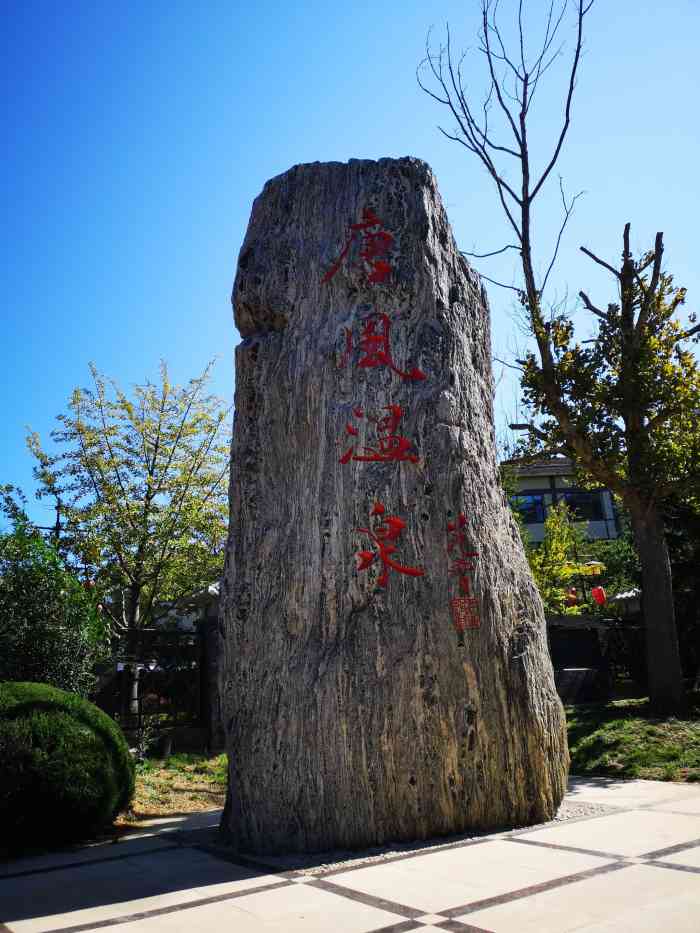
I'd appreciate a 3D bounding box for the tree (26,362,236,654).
[{"bbox_3d":[-4.102,1.317,14.729,4.400,7.381,4.300,4,-18,-15],"label":"tree"}]

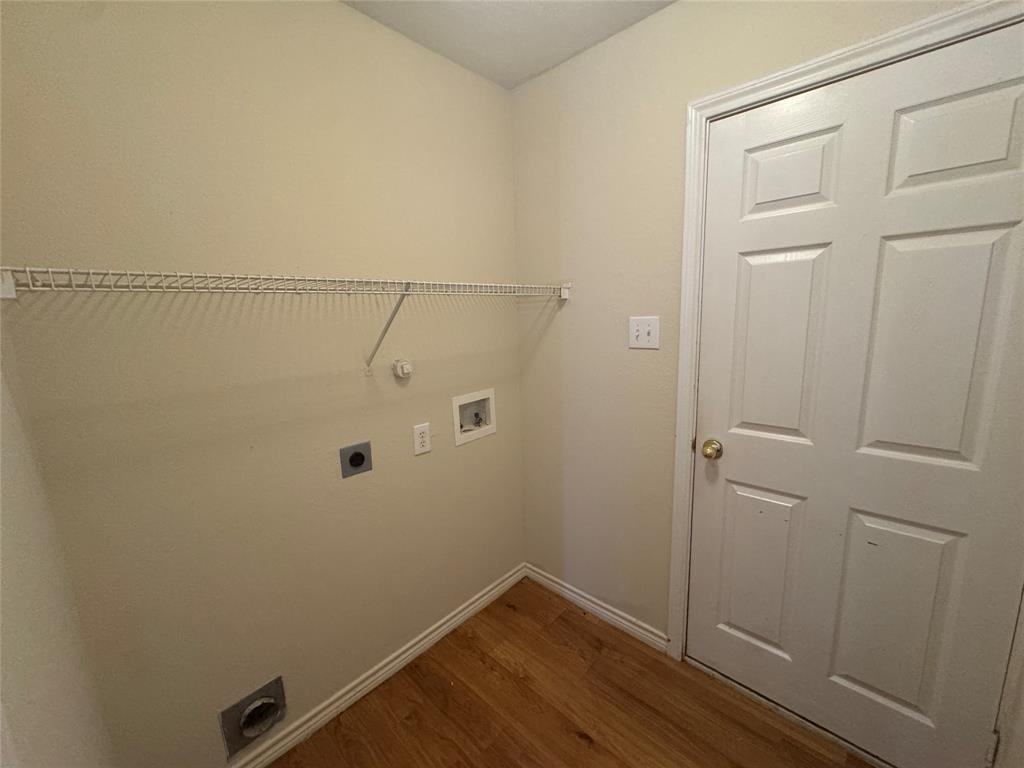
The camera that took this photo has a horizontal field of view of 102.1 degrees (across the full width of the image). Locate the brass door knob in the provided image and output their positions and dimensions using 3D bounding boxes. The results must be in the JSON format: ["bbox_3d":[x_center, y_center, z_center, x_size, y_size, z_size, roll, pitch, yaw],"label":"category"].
[{"bbox_3d":[0.714,0.241,1.486,0.066,0.066,0.064,7,14,43],"label":"brass door knob"}]

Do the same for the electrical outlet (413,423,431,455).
[{"bbox_3d":[-0.368,0.227,1.702,0.009,0.120,0.073,7,14,43],"label":"electrical outlet"}]

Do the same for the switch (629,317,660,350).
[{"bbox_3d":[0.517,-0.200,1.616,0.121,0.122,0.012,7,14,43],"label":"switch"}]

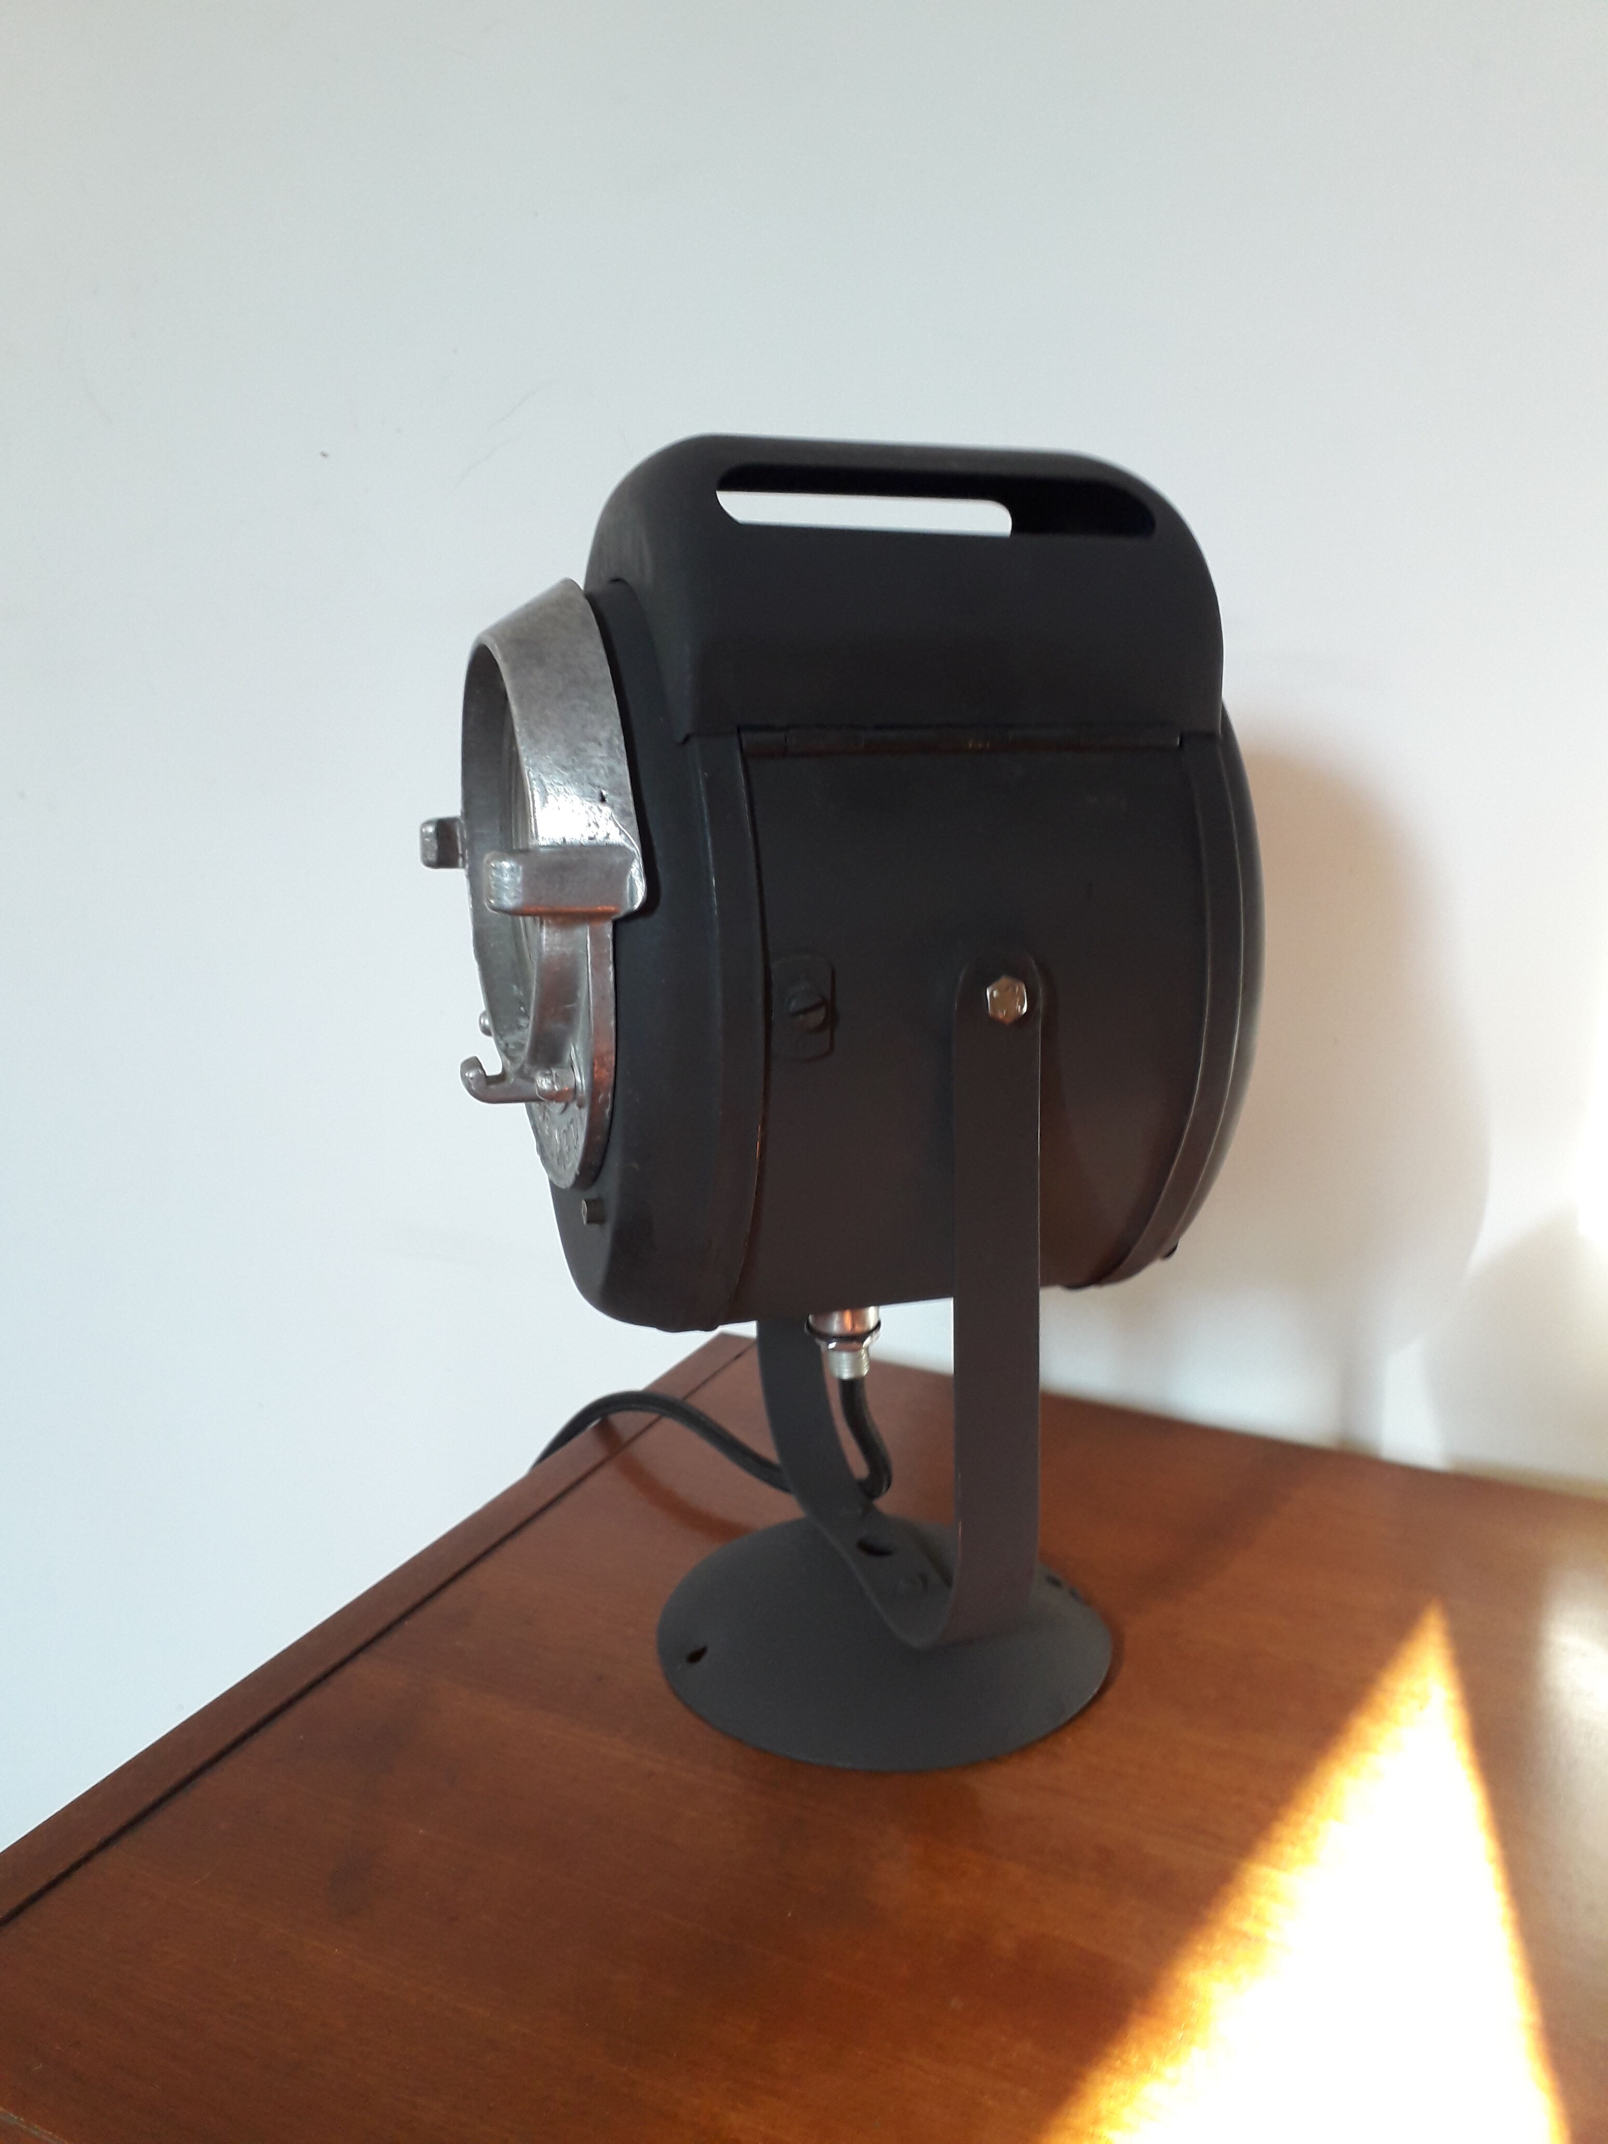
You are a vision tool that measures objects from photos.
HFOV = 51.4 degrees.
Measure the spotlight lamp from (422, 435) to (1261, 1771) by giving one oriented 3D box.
[{"bbox_3d":[0.007,0.005,0.564,0.245,0.415,0.259,-4,14,-19],"label":"spotlight lamp"}]

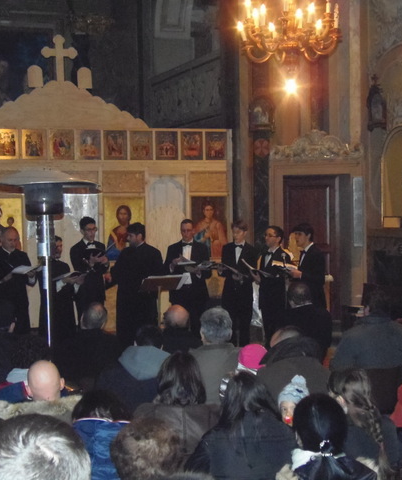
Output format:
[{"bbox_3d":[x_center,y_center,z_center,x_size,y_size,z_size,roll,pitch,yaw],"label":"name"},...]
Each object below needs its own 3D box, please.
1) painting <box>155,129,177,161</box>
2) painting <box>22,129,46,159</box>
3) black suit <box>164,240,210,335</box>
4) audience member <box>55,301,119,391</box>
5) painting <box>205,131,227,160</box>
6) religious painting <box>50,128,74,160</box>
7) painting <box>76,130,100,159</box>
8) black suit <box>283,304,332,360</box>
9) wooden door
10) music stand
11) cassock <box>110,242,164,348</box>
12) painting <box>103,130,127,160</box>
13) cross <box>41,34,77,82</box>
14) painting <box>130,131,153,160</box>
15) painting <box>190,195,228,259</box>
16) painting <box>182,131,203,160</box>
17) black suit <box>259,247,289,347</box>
[{"bbox_3d":[-0.422,-1.175,11.304,0.299,0.361,0.030,-2,2,-21],"label":"painting"},{"bbox_3d":[-1.947,-1.119,10.582,0.285,0.350,0.030,-1,0,-18],"label":"painting"},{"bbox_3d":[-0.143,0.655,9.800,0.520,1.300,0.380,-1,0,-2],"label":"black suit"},{"bbox_3d":[-0.746,1.066,6.534,0.520,1.275,0.750,-1,3,3],"label":"audience member"},{"bbox_3d":[0.193,-1.166,11.270,0.285,0.350,0.030,-1,0,-18],"label":"painting"},{"bbox_3d":[-1.656,-1.137,10.840,0.296,0.361,0.030,-2,2,-21],"label":"religious painting"},{"bbox_3d":[-1.329,-1.126,10.781,0.285,0.350,0.030,-1,0,-18],"label":"painting"},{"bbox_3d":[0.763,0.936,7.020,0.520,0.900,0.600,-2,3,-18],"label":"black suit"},{"bbox_3d":[1.506,0.095,12.350,0.900,2.020,0.070,-2,2,-17],"label":"wooden door"},{"bbox_3d":[-0.371,0.953,8.934,0.500,1.231,0.400,-2,3,-25],"label":"music stand"},{"bbox_3d":[-0.626,0.789,9.242,0.540,1.530,0.380,-2,4,-27],"label":"cassock"},{"bbox_3d":[-1.026,-1.134,10.878,0.285,0.350,0.030,-1,0,-18],"label":"painting"},{"bbox_3d":[-1.683,-2.160,10.798,0.437,0.563,0.040,-2,2,-21],"label":"cross"},{"bbox_3d":[-0.731,-1.166,11.188,0.301,0.362,0.030,-2,2,-21],"label":"painting"},{"bbox_3d":[0.104,-0.155,11.235,0.473,0.756,0.040,-1,0,-18],"label":"painting"},{"bbox_3d":[-0.103,-1.170,11.210,0.285,0.355,0.030,-2,3,-19],"label":"painting"},{"bbox_3d":[0.742,0.775,9.339,0.320,1.418,0.460,-3,4,-38],"label":"black suit"}]

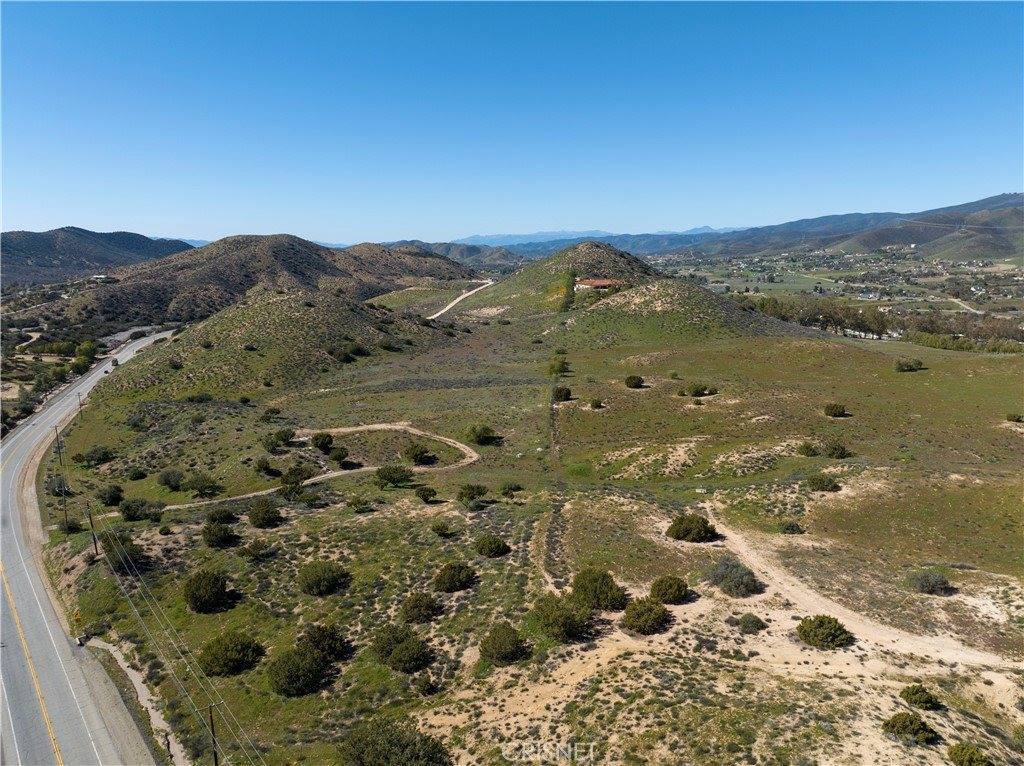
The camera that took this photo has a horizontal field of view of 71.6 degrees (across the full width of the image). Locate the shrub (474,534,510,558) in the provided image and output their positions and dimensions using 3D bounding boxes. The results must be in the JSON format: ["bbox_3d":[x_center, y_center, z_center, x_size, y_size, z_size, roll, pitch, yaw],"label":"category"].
[{"bbox_3d":[-3.170,25.250,109.560,5.250,3.280,4.730,0,11,-2],"label":"shrub"}]

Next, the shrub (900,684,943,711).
[{"bbox_3d":[42.310,32.120,73.210,3.700,1.700,3.100,7,13,32],"label":"shrub"}]

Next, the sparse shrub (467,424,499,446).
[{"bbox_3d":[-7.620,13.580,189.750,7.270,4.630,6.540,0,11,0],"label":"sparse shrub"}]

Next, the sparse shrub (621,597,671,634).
[{"bbox_3d":[17.250,29.440,91.330,5.870,4.290,5.280,0,11,0],"label":"sparse shrub"}]

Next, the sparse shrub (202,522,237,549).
[{"bbox_3d":[-47.660,24.850,115.370,5.040,3.890,4.540,-5,12,-23],"label":"sparse shrub"}]

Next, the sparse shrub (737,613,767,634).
[{"bbox_3d":[30.710,30.460,90.830,3.510,1.850,3.160,4,12,20],"label":"sparse shrub"}]

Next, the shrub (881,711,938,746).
[{"bbox_3d":[39.160,33.440,69.870,5.350,2.900,4.820,0,11,0],"label":"shrub"}]

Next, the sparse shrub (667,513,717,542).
[{"bbox_3d":[30.550,23.960,120.540,7.940,3.390,7.150,3,11,15],"label":"sparse shrub"}]

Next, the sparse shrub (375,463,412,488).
[{"bbox_3d":[-27.060,20.780,161.700,8.230,4.080,7.400,-2,11,-10],"label":"sparse shrub"}]

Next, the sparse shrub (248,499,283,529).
[{"bbox_3d":[-49.960,25.880,143.380,6.250,4.980,5.630,-4,12,-20],"label":"sparse shrub"}]

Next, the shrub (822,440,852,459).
[{"bbox_3d":[70.450,14.270,153.990,5.640,4.170,5.080,5,12,25],"label":"shrub"}]

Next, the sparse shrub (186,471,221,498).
[{"bbox_3d":[-69.100,22.400,159.130,7.180,5.390,6.460,0,11,0],"label":"sparse shrub"}]

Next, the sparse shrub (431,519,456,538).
[{"bbox_3d":[-11.440,23.960,116.790,3.620,3.110,3.260,-1,11,-6],"label":"sparse shrub"}]

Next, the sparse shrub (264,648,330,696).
[{"bbox_3d":[-25.450,33.310,84.160,6.910,5.540,6.210,0,11,0],"label":"sparse shrub"}]

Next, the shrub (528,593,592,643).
[{"bbox_3d":[6.350,29.840,92.660,8.040,4.380,7.240,1,11,4],"label":"shrub"}]

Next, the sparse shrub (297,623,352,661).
[{"bbox_3d":[-24.890,33.430,93.520,6.640,2.990,5.970,-3,11,-16],"label":"sparse shrub"}]

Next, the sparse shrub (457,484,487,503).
[{"bbox_3d":[-8.490,23.100,150.620,5.970,3.370,5.380,0,11,0],"label":"sparse shrub"}]

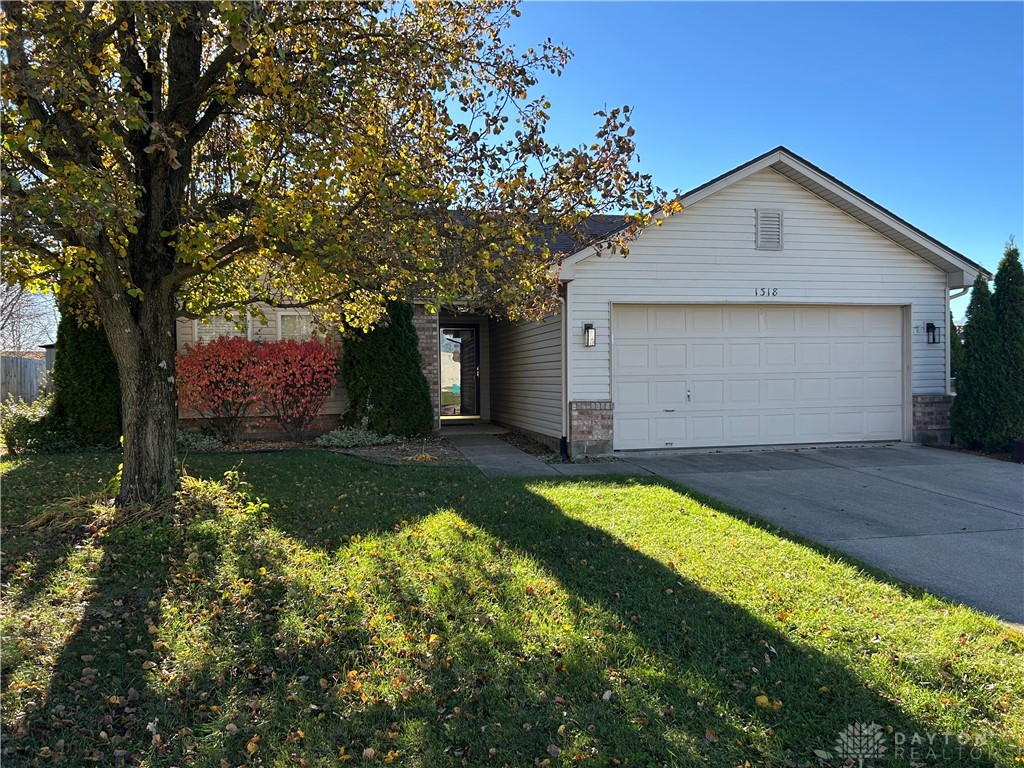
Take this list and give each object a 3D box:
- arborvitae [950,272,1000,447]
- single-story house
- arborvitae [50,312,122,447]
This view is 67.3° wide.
[{"bbox_3d":[7.013,-0.357,11.549,0.800,2.604,0.800,-1,0,-12],"label":"arborvitae"},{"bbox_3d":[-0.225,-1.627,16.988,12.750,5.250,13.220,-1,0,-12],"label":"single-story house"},{"bbox_3d":[-6.844,-0.282,12.578,1.200,2.559,1.200,-1,0,-12],"label":"arborvitae"}]

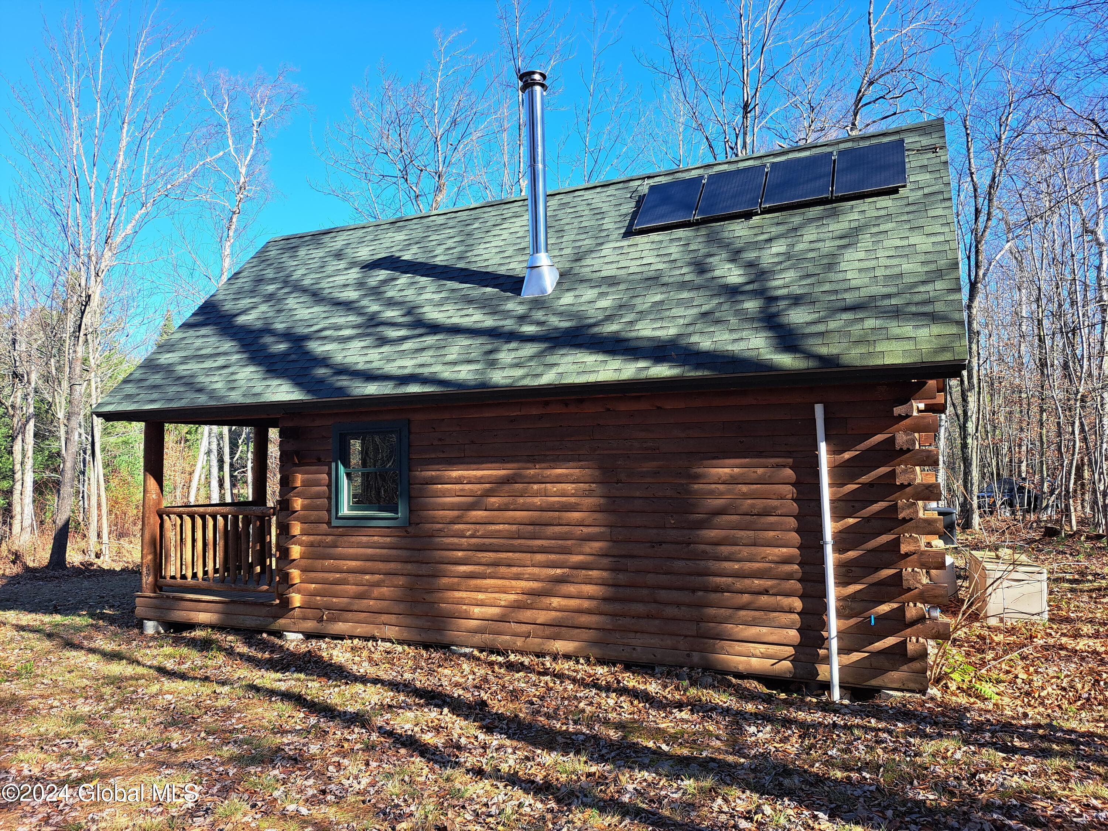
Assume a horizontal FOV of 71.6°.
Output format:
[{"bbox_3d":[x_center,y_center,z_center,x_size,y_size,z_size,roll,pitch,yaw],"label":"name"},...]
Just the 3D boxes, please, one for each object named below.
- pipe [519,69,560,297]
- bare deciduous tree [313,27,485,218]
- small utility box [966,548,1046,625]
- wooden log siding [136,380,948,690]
[{"bbox_3d":[-0.163,-2.521,8.353,0.350,2.550,0.350,-3,-4,25],"label":"pipe"},{"bbox_3d":[-4.046,-3.806,21.501,5.200,14.312,5.200,-3,-4,25],"label":"bare deciduous tree"},{"bbox_3d":[5.164,1.965,8.761,0.570,0.650,1.050,-2,-4,21],"label":"small utility box"},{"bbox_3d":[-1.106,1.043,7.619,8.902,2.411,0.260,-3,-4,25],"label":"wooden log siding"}]

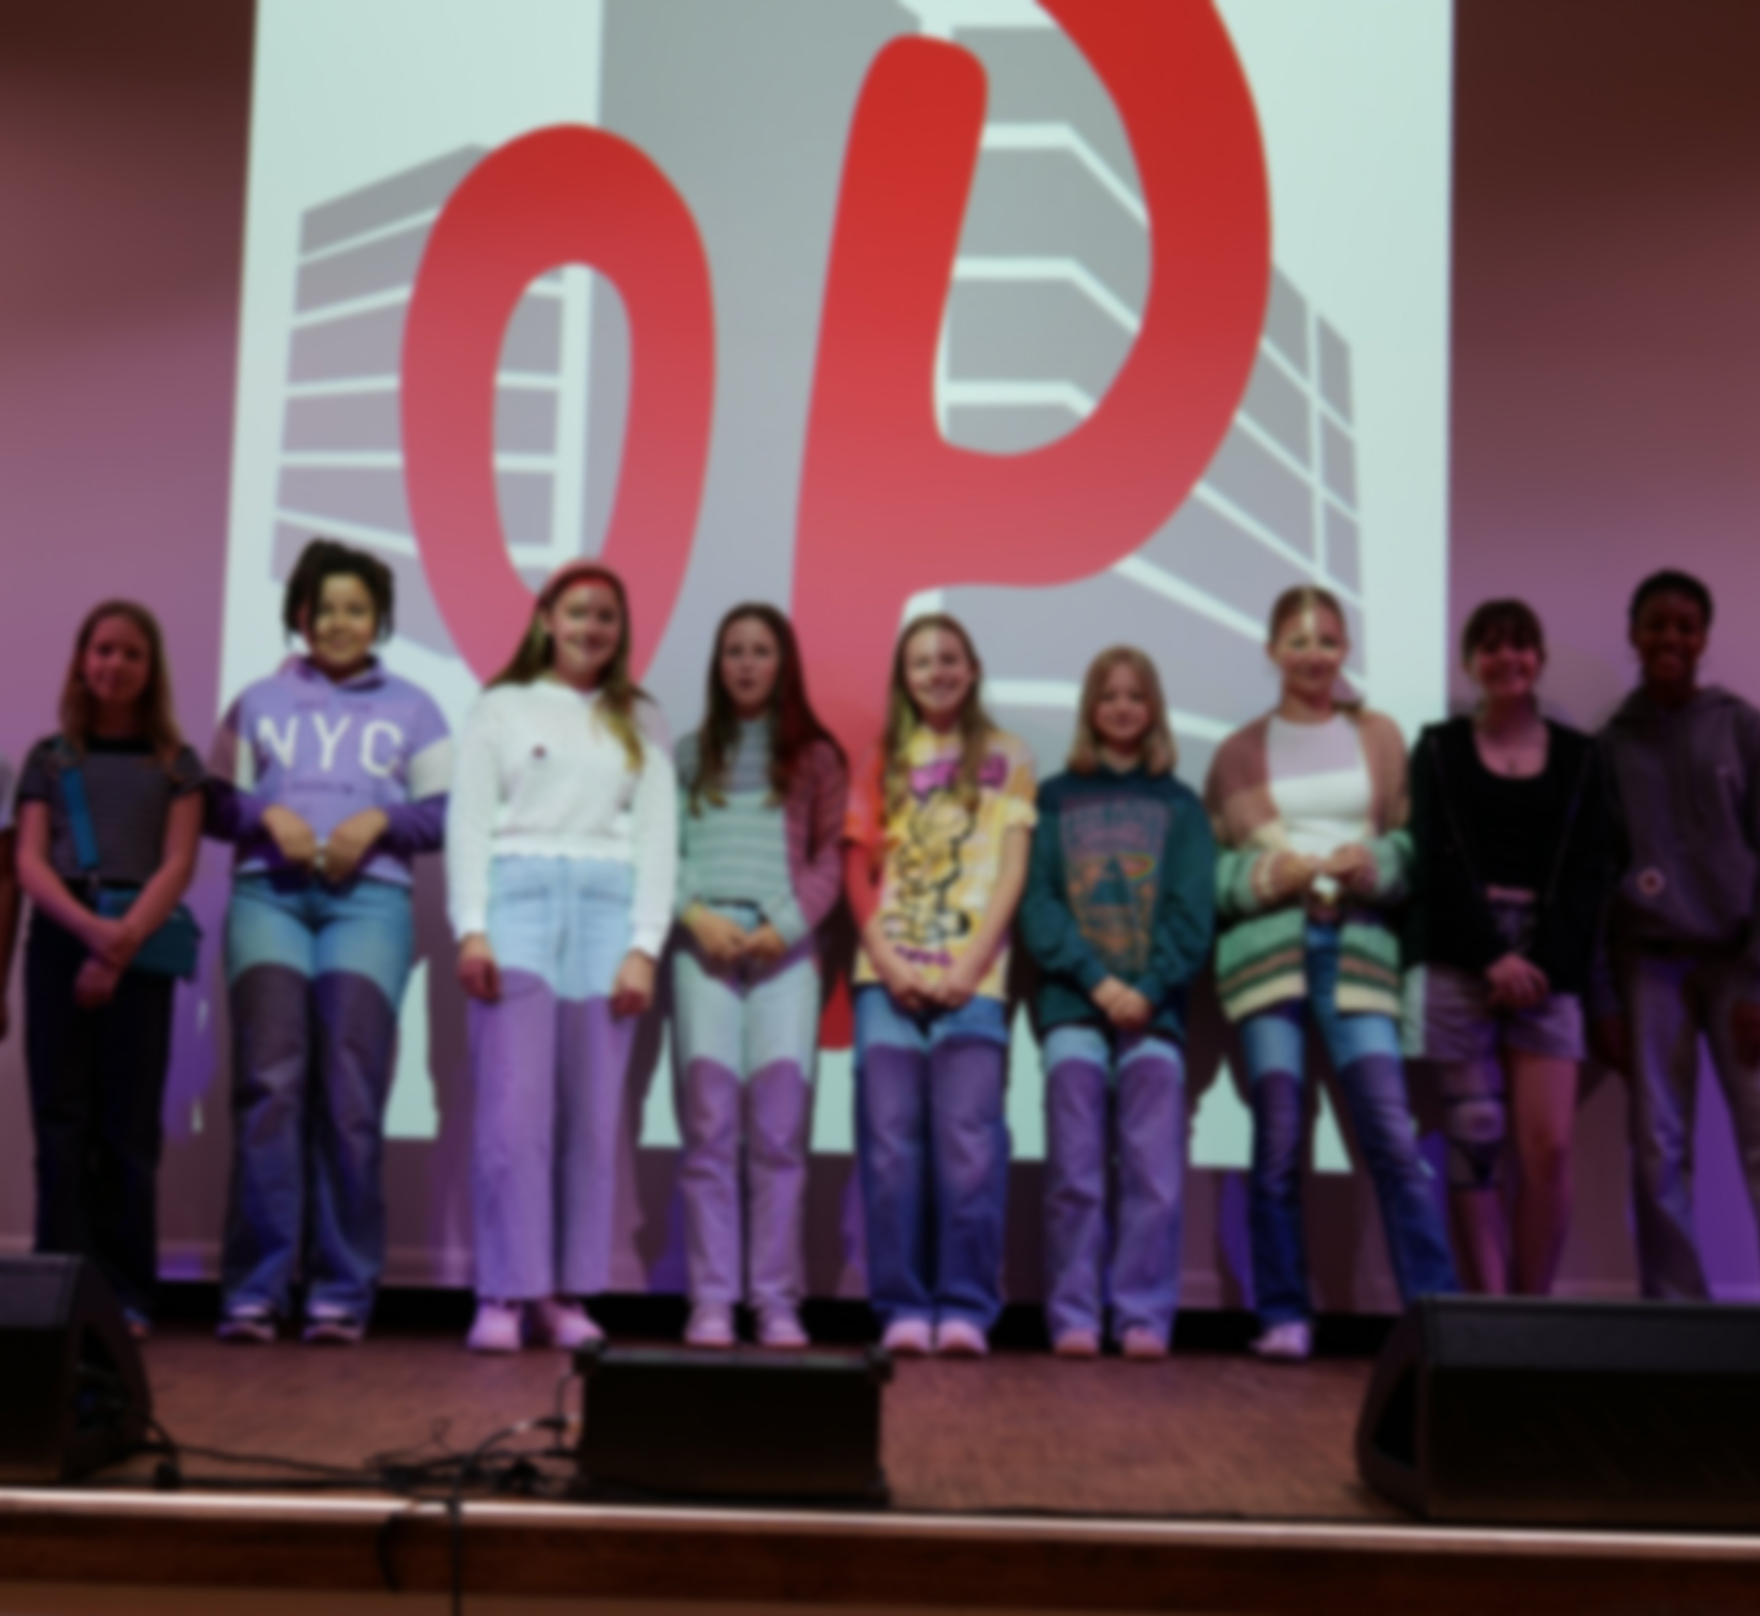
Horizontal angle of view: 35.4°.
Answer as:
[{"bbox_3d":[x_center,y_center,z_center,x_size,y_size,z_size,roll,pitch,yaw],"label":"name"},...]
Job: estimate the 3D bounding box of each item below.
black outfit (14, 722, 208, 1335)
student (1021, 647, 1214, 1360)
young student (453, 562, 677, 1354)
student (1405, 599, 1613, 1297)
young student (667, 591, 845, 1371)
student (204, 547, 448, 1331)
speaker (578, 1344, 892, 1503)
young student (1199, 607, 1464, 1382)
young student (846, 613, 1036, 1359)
[{"bbox_3d":[-1.563,0.439,5.606,0.384,1.196,0.270,2,-6,-8],"label":"black outfit"},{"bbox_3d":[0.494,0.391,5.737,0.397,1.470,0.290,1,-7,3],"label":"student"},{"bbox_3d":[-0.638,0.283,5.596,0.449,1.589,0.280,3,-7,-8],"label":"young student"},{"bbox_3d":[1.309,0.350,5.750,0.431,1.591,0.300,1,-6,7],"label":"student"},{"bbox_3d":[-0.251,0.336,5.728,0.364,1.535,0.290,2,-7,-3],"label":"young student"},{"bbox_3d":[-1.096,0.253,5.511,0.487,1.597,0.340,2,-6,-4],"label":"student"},{"bbox_3d":[-0.177,0.780,3.545,0.383,0.176,0.300,2,-6,0],"label":"speaker"},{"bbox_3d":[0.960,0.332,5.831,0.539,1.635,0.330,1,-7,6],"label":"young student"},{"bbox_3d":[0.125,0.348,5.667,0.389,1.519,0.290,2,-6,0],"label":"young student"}]

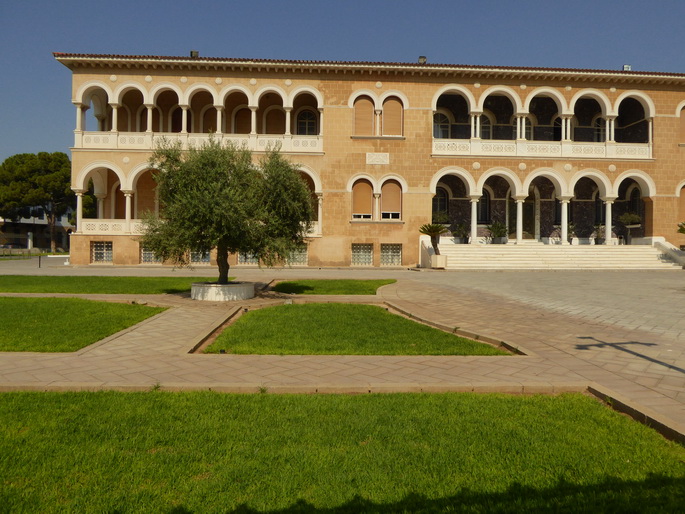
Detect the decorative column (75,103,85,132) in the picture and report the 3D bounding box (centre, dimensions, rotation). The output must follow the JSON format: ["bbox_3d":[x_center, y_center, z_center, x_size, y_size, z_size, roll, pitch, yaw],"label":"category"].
[{"bbox_3d":[-14.883,-7.914,26.860,0.480,1.621,0.480,0,0,-3],"label":"decorative column"}]

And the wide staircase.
[{"bbox_3d":[12.662,-0.028,28.012,13.703,1.400,2.400,0,0,-4],"label":"wide staircase"}]

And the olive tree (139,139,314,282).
[{"bbox_3d":[-3.264,-1.360,13.600,4.700,4.100,4.500,0,0,-4],"label":"olive tree"}]

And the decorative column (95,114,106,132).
[{"bbox_3d":[-15.107,-8.188,29.688,0.460,1.520,0.420,0,0,-4],"label":"decorative column"}]

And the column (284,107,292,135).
[{"bbox_3d":[-3.134,-7.853,27.518,0.480,1.615,0.480,0,0,-3],"label":"column"}]

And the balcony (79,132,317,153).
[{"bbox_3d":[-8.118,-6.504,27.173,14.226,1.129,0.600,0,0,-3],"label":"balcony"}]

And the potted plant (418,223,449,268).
[{"bbox_3d":[4.860,-0.546,25.200,1.580,2.400,1.500,0,0,-3],"label":"potted plant"}]

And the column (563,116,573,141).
[{"bbox_3d":[13.935,-7.964,29.485,0.500,1.530,0.300,0,0,-4],"label":"column"}]

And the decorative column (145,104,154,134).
[{"bbox_3d":[-11.292,-8.115,27.790,0.460,1.650,0.420,0,0,-4],"label":"decorative column"}]

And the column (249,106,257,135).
[{"bbox_3d":[-5.106,-7.862,27.407,0.480,1.608,0.480,0,0,-3],"label":"column"}]

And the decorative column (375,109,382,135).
[{"bbox_3d":[2.108,-7.831,27.811,0.400,1.550,0.400,0,0,-3],"label":"decorative column"}]

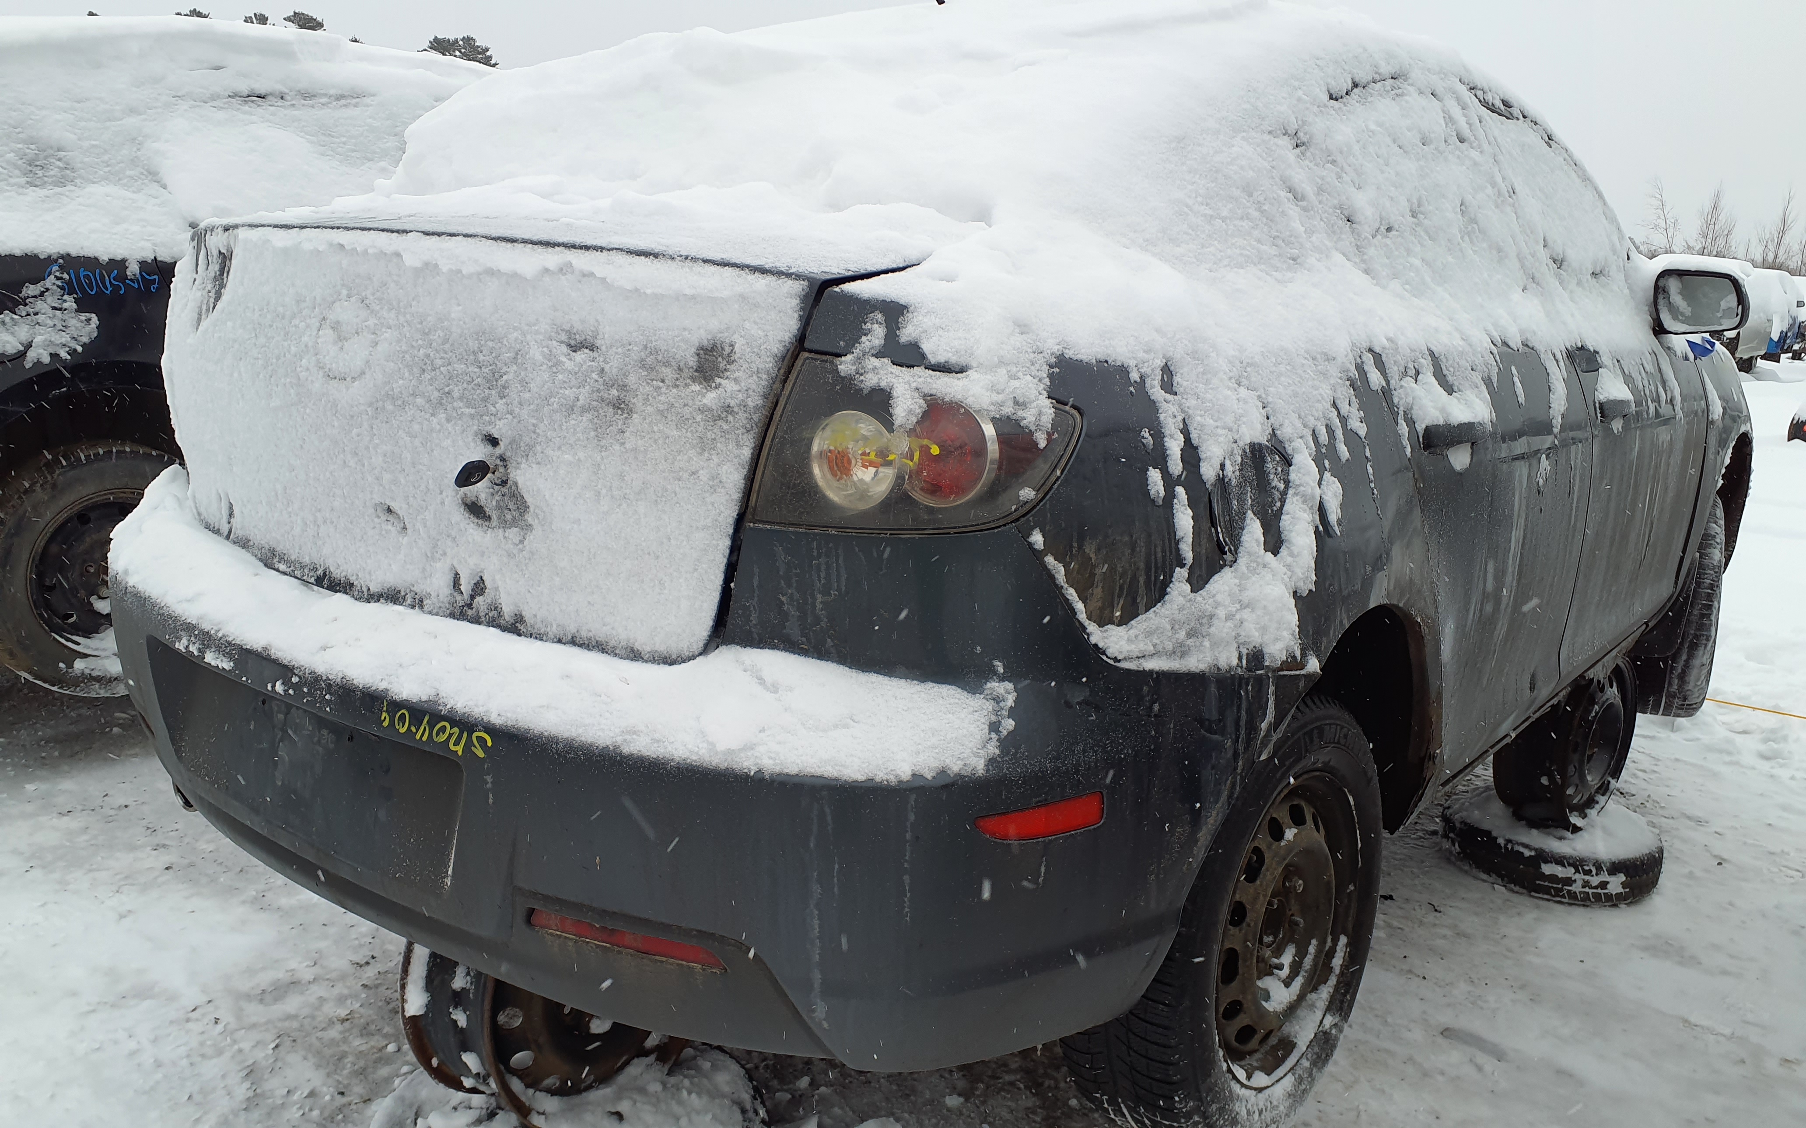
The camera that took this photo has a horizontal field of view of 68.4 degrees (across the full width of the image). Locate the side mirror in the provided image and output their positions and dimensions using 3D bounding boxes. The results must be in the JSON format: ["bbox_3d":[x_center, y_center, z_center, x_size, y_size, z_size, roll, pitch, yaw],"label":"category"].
[{"bbox_3d":[1.859,-0.593,3.067,0.220,0.165,0.130,12,16,39],"label":"side mirror"}]

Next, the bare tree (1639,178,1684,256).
[{"bbox_3d":[31.152,-12.838,55.000,1.540,6.380,1.540,2,13,0],"label":"bare tree"}]

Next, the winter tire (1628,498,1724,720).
[{"bbox_3d":[2.196,0.115,3.853,0.205,0.635,0.635,7,14,23],"label":"winter tire"}]

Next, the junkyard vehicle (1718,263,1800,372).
[{"bbox_3d":[15.726,-4.632,25.000,1.800,1.750,4.400,12,16,39],"label":"junkyard vehicle"}]

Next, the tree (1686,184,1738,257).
[{"bbox_3d":[33.196,-12.625,55.000,1.890,6.110,1.890,2,13,0],"label":"tree"}]

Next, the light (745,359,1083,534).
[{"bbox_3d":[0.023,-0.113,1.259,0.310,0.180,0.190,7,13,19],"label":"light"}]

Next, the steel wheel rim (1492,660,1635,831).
[{"bbox_3d":[1.640,0.425,3.283,0.428,0.428,0.175,-10,17,-42],"label":"steel wheel rim"}]

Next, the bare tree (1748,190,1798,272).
[{"bbox_3d":[35.766,-12.490,55.000,1.790,6.030,1.790,2,13,0],"label":"bare tree"}]

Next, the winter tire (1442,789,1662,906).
[{"bbox_3d":[1.692,0.728,3.481,0.514,0.140,0.514,2,13,0],"label":"winter tire"}]

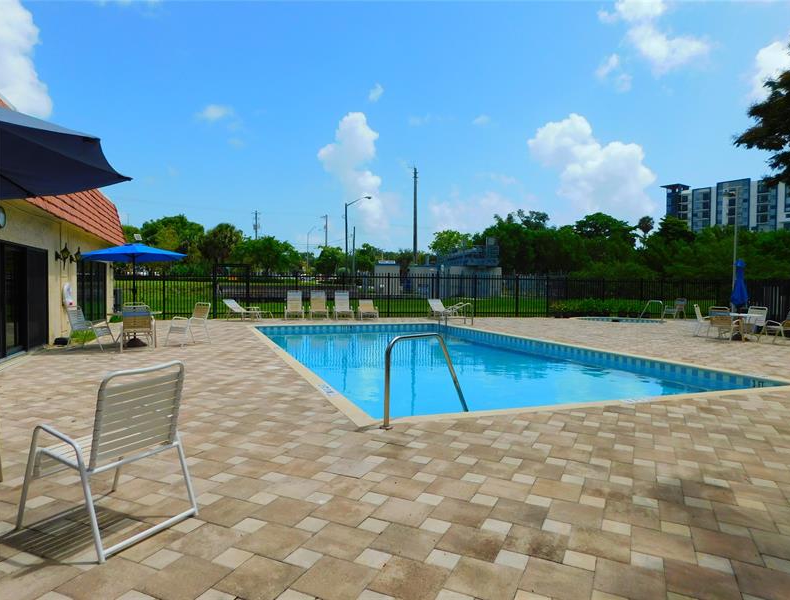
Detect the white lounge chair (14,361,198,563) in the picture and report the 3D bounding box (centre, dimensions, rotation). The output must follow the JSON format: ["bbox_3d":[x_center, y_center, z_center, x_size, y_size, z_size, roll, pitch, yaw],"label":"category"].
[{"bbox_3d":[-1.591,0.792,2.976,0.760,0.900,0.610,2,2,26],"label":"white lounge chair"}]

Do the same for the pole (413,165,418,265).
[{"bbox_3d":[2.123,-7.425,57.799,0.330,14.080,0.330,1,2,2],"label":"pole"}]

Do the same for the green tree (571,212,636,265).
[{"bbox_3d":[22.689,-4.803,57.871,7.000,9.410,7.000,1,2,21],"label":"green tree"}]

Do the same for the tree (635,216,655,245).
[{"bbox_3d":[39.952,-6.991,84.809,3.300,12.620,3.300,2,2,25],"label":"tree"}]

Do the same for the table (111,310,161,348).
[{"bbox_3d":[-5.702,0.635,11.724,1.100,0.700,1.100,1,2,20],"label":"table"}]

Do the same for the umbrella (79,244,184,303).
[{"bbox_3d":[-5.758,-0.141,11.703,2.350,2.250,2.350,1,2,20],"label":"umbrella"}]

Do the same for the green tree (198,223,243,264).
[{"bbox_3d":[-17.045,-3.916,51.916,4.200,7.280,4.200,1,2,0],"label":"green tree"}]

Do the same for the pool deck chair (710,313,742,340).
[{"bbox_3d":[8.755,0.651,14.054,0.740,0.880,0.620,0,2,-35],"label":"pool deck chair"}]

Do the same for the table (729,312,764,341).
[{"bbox_3d":[8.820,0.707,13.624,1.200,0.710,1.200,1,2,0],"label":"table"}]

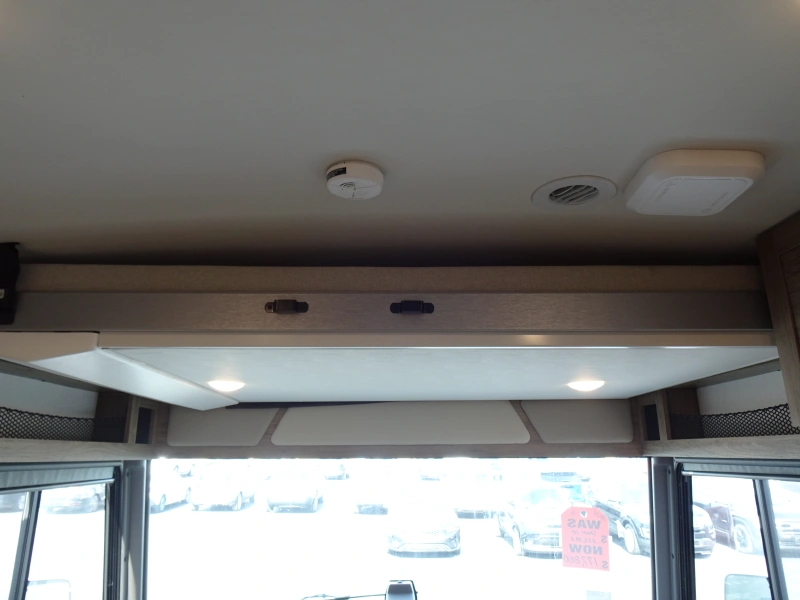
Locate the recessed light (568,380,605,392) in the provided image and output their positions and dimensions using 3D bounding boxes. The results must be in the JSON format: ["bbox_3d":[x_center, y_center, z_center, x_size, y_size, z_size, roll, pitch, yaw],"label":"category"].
[{"bbox_3d":[0.617,0.287,1.837,0.112,0.022,0.112,0,-16,0],"label":"recessed light"}]

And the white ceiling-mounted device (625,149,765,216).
[{"bbox_3d":[0.538,-0.208,1.033,0.202,0.041,0.202,0,-16,-1],"label":"white ceiling-mounted device"}]

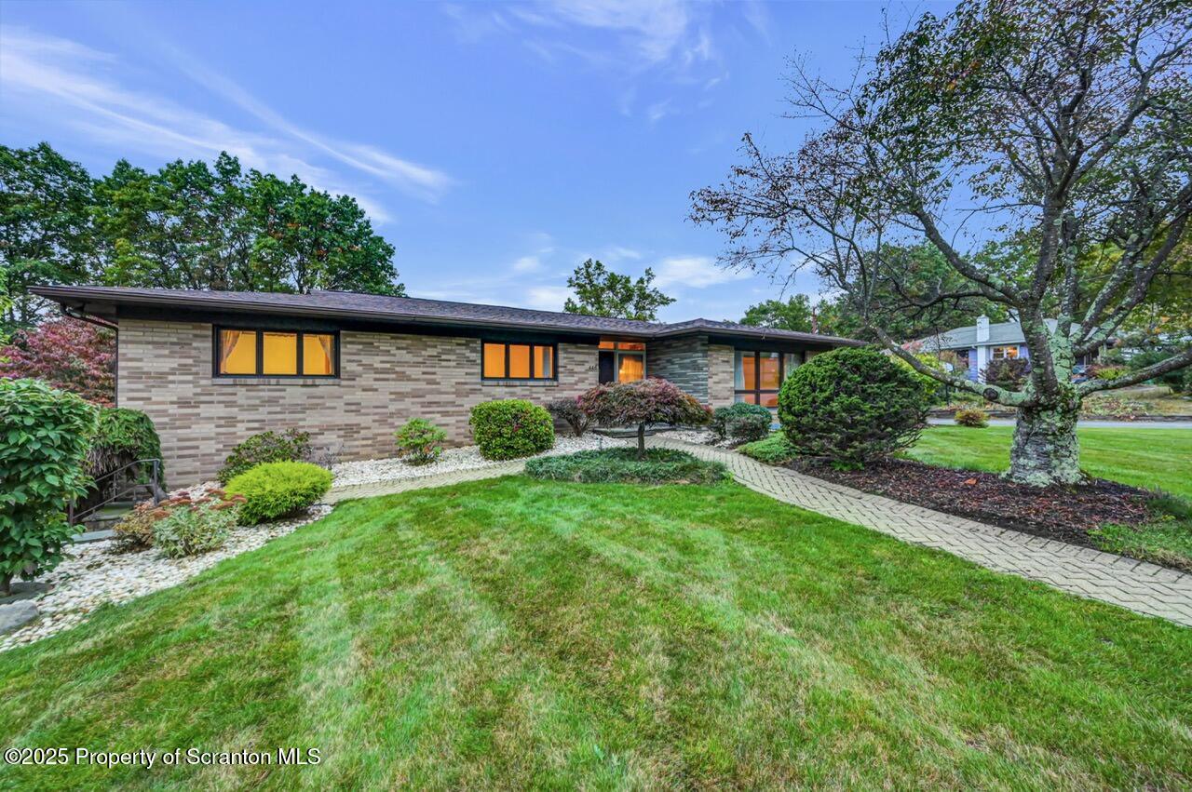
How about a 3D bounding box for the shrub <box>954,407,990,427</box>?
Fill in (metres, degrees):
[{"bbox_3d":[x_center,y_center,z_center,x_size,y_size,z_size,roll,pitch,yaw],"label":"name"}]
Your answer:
[{"bbox_3d":[12.550,0.720,15.500,1.000,0.700,1.000,1,1,39],"label":"shrub"}]

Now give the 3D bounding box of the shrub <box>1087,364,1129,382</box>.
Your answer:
[{"bbox_3d":[32.100,-1.400,29.000,2.000,1.250,2.300,-1,1,-42],"label":"shrub"}]

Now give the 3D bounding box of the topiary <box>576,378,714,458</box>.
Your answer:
[{"bbox_3d":[0.930,0.400,8.800,2.450,1.500,2.300,0,1,6],"label":"topiary"}]

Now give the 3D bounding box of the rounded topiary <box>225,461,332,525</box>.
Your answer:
[{"bbox_3d":[-4.070,1.200,5.950,1.200,0.720,1.150,-1,1,-34],"label":"rounded topiary"}]

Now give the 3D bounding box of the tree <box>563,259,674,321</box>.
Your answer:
[{"bbox_3d":[1.400,-3.300,28.000,7.200,9.800,7.000,0,1,3],"label":"tree"}]

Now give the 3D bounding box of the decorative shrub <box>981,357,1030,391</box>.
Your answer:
[{"bbox_3d":[22.900,-1.200,26.000,2.400,1.900,2.200,1,1,41],"label":"decorative shrub"}]

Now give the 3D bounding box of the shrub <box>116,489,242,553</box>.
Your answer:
[{"bbox_3d":[-4.750,1.360,5.300,1.250,0.580,1.050,-1,1,-42],"label":"shrub"}]

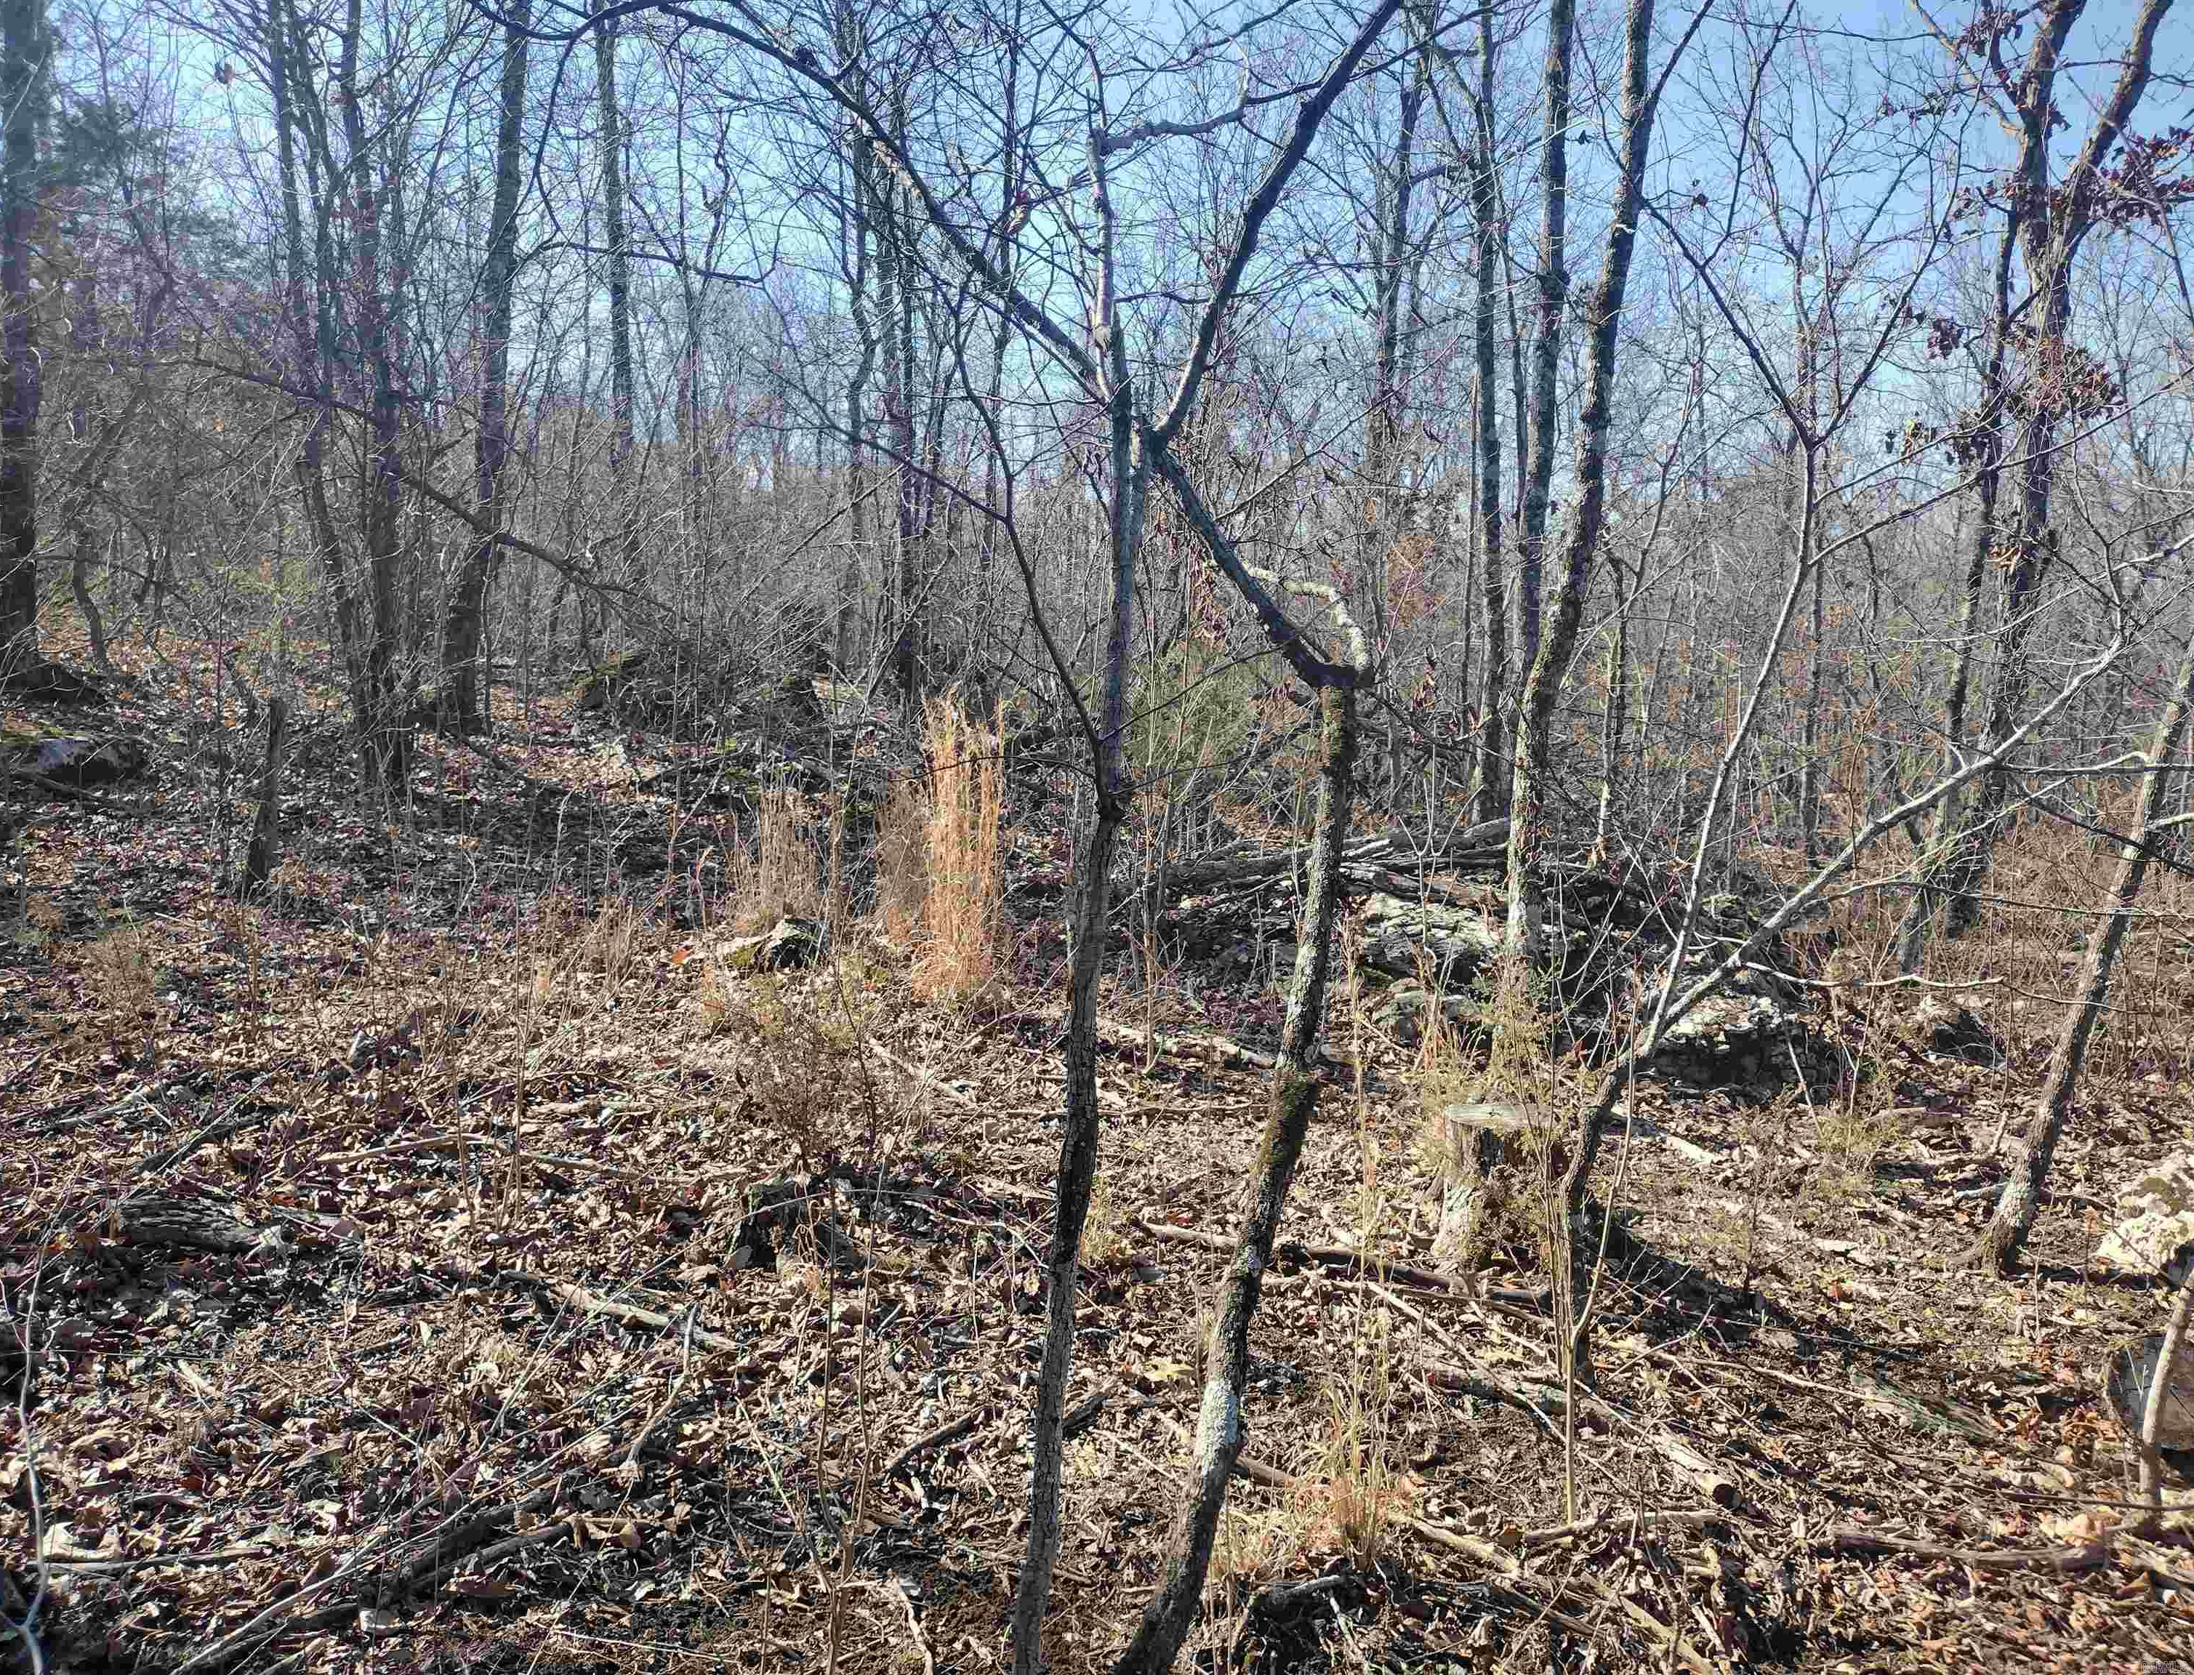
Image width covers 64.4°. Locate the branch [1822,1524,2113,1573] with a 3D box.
[{"bbox_3d":[1.513,1.228,3.036,0.489,0.040,0.060,4,7,4],"label":"branch"}]

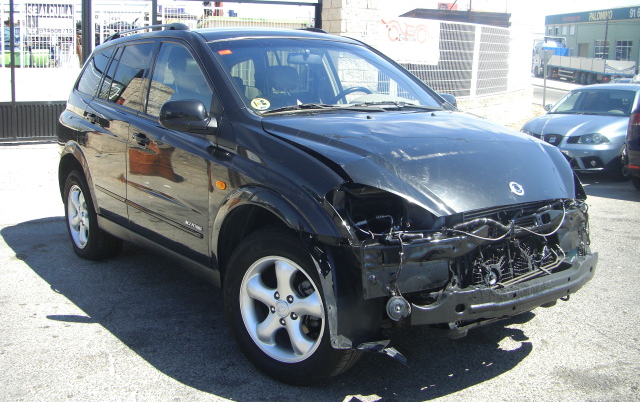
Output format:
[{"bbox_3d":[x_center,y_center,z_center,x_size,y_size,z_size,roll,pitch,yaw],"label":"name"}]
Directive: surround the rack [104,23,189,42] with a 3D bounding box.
[{"bbox_3d":[-1.226,-1.156,4.851,0.070,0.100,1.370,-7,12,-36],"label":"rack"}]

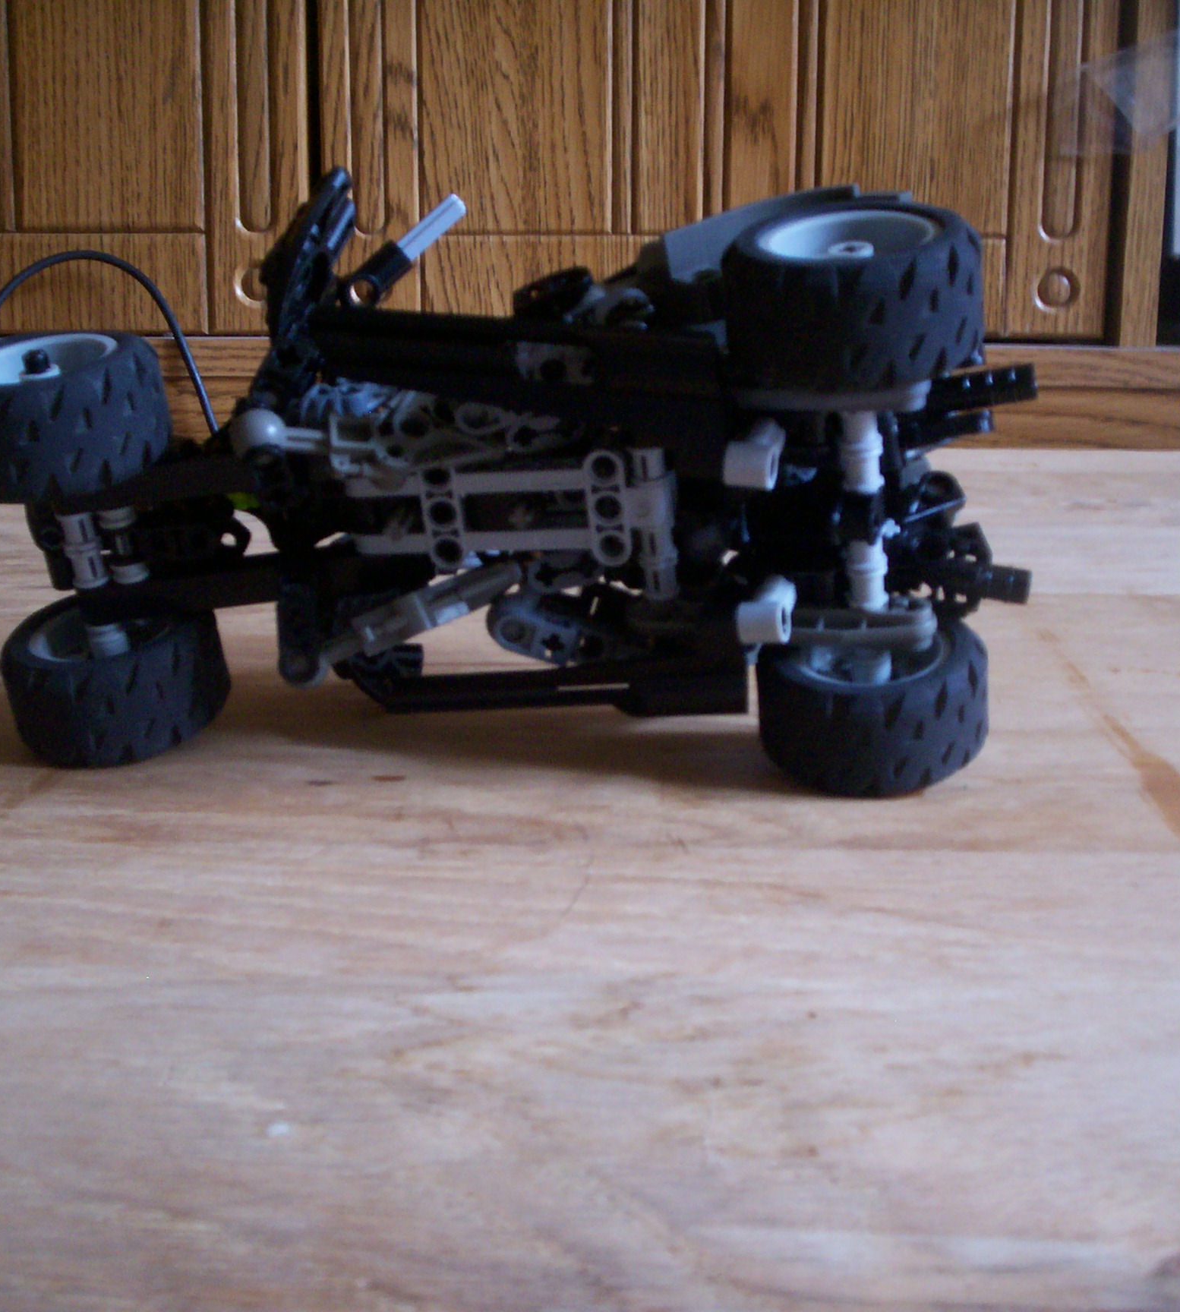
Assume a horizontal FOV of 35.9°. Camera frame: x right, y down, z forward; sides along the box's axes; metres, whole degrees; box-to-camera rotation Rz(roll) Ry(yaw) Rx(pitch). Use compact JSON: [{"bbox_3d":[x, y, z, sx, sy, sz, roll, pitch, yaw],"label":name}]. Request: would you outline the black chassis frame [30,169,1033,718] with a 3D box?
[{"bbox_3d":[-0.011,-0.035,0.353,0.192,0.107,0.064,-1,30,11],"label":"black chassis frame"}]

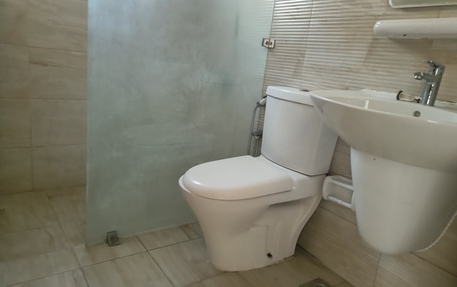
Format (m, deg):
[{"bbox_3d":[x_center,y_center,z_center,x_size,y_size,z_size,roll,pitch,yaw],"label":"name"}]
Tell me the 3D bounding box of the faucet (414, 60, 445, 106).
[{"bbox_3d":[0.670,-0.200,1.108,0.136,0.142,0.047,-3,17,-36],"label":"faucet"}]

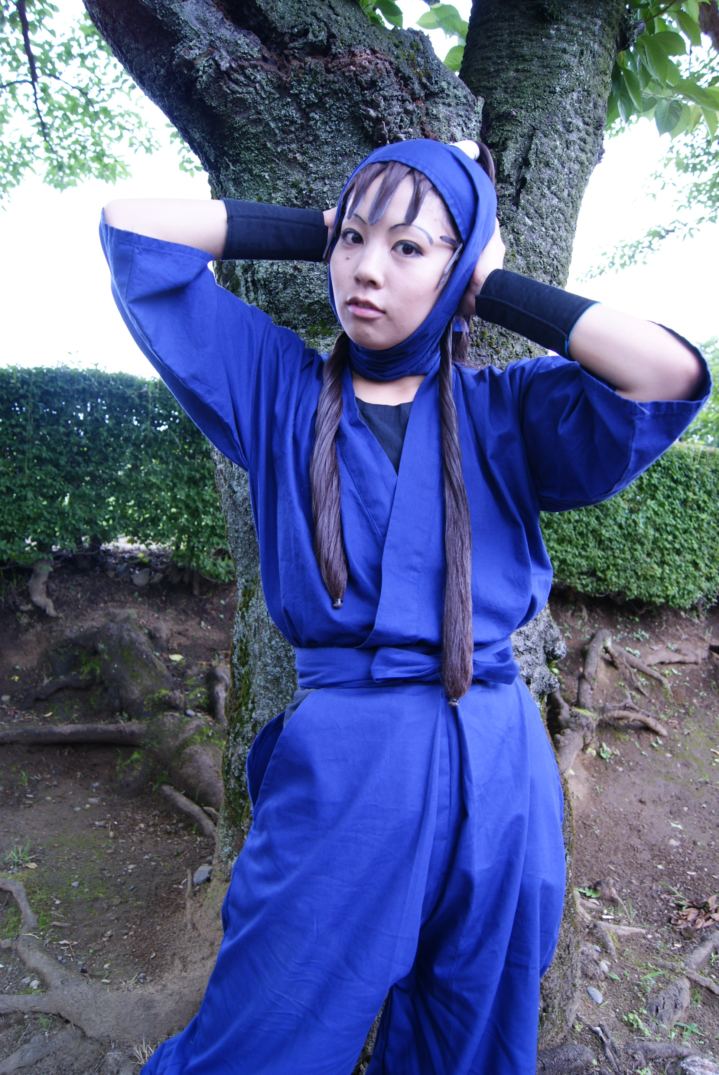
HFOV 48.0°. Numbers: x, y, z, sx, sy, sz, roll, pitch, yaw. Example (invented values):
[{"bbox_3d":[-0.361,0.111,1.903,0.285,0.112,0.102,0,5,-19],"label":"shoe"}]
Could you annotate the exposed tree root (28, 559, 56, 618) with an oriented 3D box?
[{"bbox_3d":[-1.532,0.245,3.900,0.130,0.250,0.170,1,8,0],"label":"exposed tree root"}]

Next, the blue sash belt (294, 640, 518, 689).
[{"bbox_3d":[0.057,0.154,0.985,0.275,0.062,0.200,0,-2,-6],"label":"blue sash belt"}]

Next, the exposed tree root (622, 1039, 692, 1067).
[{"bbox_3d":[0.589,1.017,1.590,0.140,0.045,0.060,2,8,9],"label":"exposed tree root"}]

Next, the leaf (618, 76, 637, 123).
[{"bbox_3d":[0.532,-0.868,1.600,0.042,0.090,0.030,-4,-12,12],"label":"leaf"}]

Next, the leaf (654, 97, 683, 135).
[{"bbox_3d":[0.614,-0.837,1.600,0.055,0.083,0.025,12,-17,10],"label":"leaf"}]

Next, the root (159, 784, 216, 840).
[{"bbox_3d":[-0.496,0.787,2.325,0.080,0.070,0.340,-5,10,-38],"label":"root"}]

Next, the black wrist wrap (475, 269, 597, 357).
[{"bbox_3d":[0.194,-0.253,0.897,0.124,0.064,0.058,28,0,22],"label":"black wrist wrap"}]

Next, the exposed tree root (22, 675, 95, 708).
[{"bbox_3d":[-1.188,0.607,3.200,0.272,0.100,0.120,-3,9,-25],"label":"exposed tree root"}]

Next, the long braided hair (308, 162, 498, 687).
[{"bbox_3d":[0.049,-0.127,0.925,0.215,0.630,0.200,2,8,3],"label":"long braided hair"}]

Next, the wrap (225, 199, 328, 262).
[{"bbox_3d":[-0.094,-0.347,0.920,0.120,0.064,0.058,-2,0,-15],"label":"wrap"}]

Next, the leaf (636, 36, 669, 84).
[{"bbox_3d":[0.581,-0.947,1.600,0.056,0.105,0.035,-15,-19,7],"label":"leaf"}]

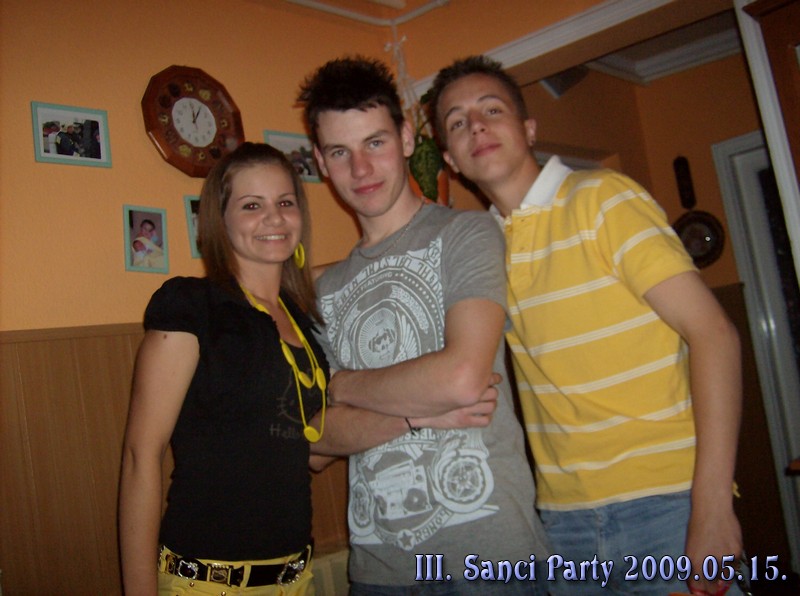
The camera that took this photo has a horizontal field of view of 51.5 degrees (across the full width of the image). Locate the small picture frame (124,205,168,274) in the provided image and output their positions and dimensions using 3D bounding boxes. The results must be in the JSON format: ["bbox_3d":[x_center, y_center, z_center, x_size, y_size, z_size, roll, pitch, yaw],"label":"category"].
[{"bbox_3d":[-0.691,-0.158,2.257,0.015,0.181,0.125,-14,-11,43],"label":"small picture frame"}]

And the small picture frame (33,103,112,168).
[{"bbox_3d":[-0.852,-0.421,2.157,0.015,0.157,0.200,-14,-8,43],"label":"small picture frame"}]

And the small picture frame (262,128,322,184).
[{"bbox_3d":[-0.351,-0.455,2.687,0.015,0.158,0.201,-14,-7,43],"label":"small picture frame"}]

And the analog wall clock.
[{"bbox_3d":[-0.612,-0.513,2.450,0.040,0.338,0.338,-14,-7,43],"label":"analog wall clock"}]

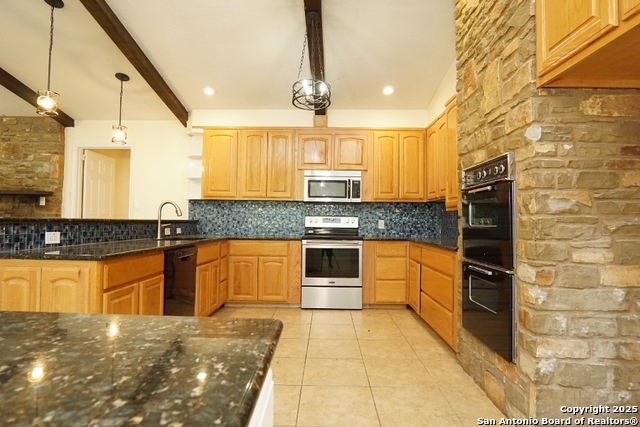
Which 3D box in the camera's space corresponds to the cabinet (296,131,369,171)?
[{"bbox_3d":[0.177,-0.876,4.618,1.004,0.567,0.330,1,-2,1],"label":"cabinet"}]

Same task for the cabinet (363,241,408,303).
[{"bbox_3d":[0.828,0.769,4.297,0.562,0.820,0.600,1,-1,1],"label":"cabinet"}]

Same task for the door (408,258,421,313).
[{"bbox_3d":[1.087,0.831,3.688,0.025,0.553,0.415,1,-1,1],"label":"door"}]

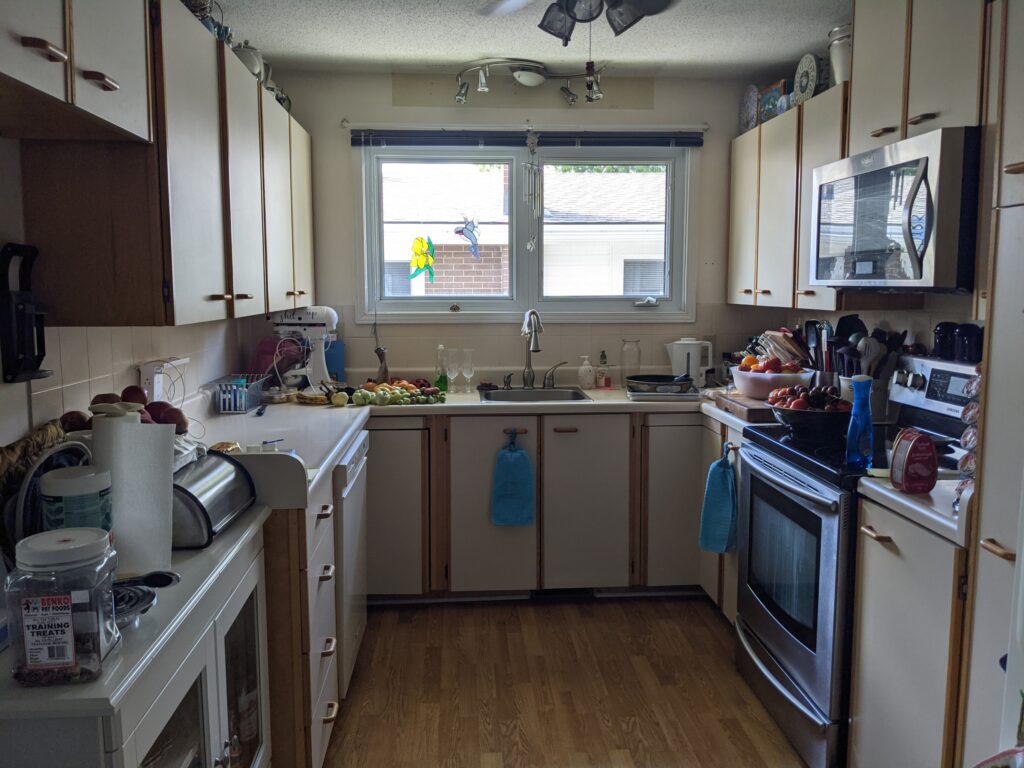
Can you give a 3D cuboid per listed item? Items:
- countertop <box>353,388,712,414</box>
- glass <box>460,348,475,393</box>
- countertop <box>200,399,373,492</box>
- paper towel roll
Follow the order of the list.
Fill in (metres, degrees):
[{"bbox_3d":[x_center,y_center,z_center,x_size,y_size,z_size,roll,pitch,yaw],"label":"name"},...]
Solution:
[{"bbox_3d":[0.090,0.070,3.714,1.440,0.043,0.630,-1,7,-4],"label":"countertop"},{"bbox_3d":[-0.217,-0.067,3.875,0.070,0.210,0.070,-1,7,-4],"label":"glass"},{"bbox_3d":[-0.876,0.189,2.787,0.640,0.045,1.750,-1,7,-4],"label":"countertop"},{"bbox_3d":[-0.728,0.210,1.538,0.135,0.285,0.135,-1,7,-4],"label":"paper towel roll"}]

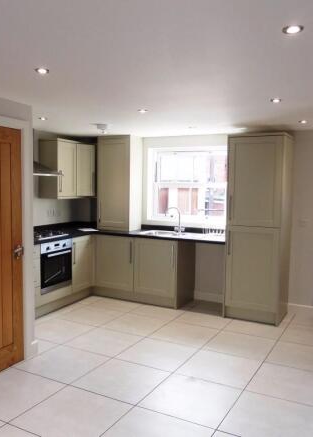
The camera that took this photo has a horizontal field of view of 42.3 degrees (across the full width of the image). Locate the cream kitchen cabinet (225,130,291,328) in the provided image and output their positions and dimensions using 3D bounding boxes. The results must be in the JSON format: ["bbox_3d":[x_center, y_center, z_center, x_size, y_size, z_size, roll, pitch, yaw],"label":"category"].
[{"bbox_3d":[1.217,0.107,4.799,0.622,2.130,0.586,3,5,27],"label":"cream kitchen cabinet"}]

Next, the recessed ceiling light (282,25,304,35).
[{"bbox_3d":[0.594,-0.819,1.758,0.092,0.025,0.092,3,5,27],"label":"recessed ceiling light"}]

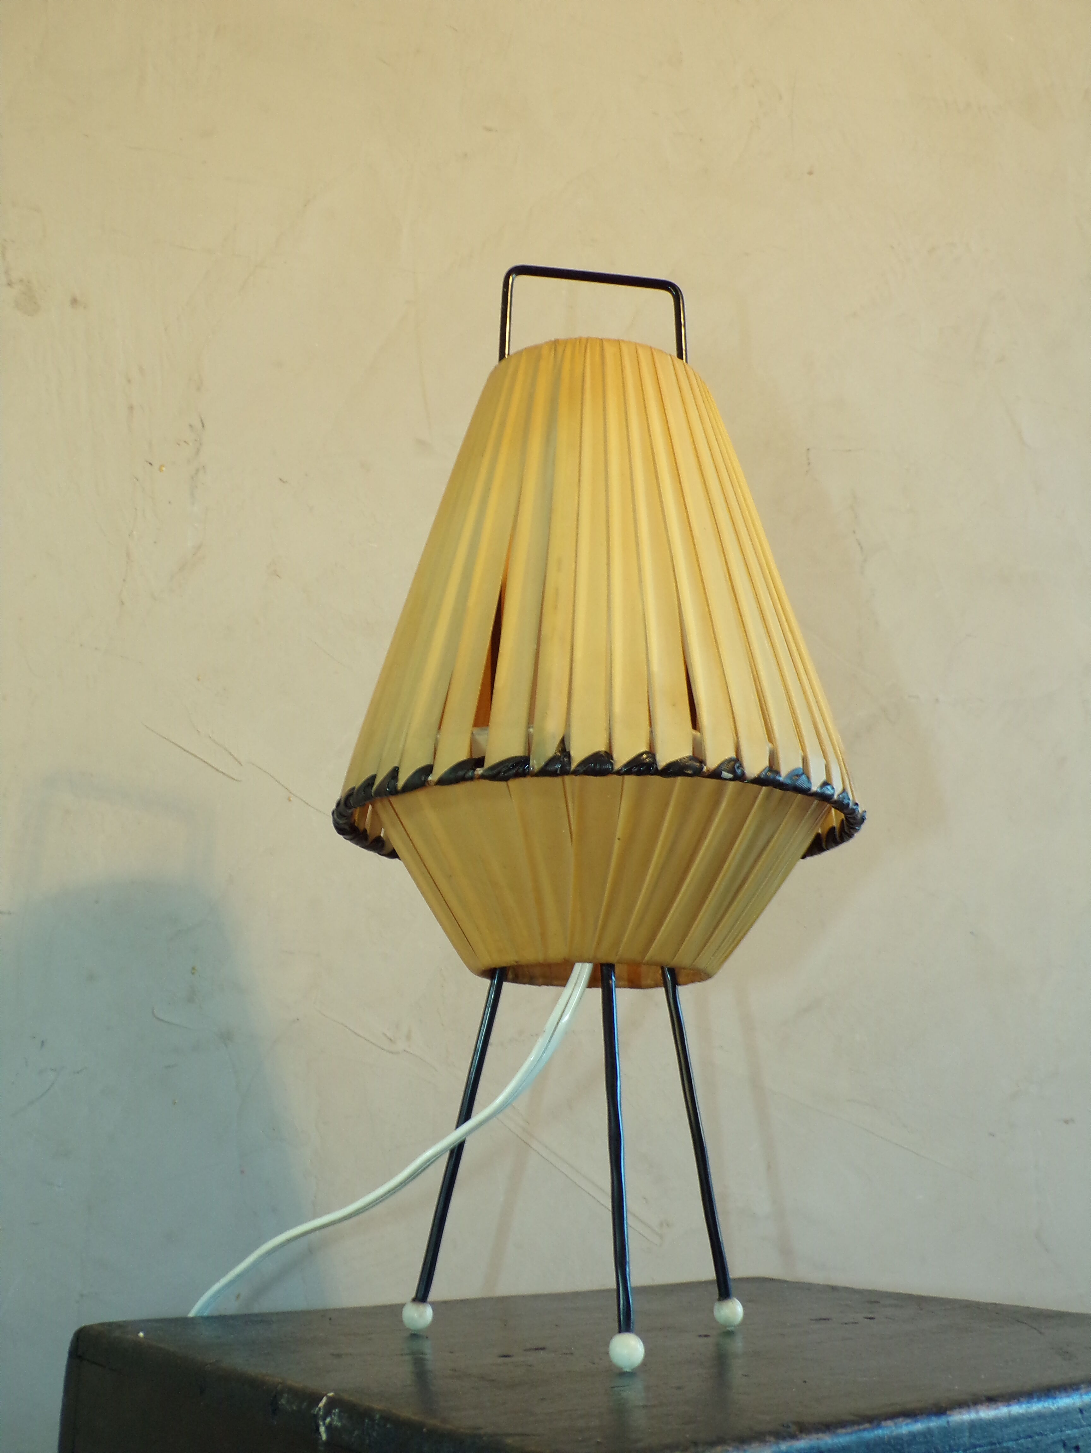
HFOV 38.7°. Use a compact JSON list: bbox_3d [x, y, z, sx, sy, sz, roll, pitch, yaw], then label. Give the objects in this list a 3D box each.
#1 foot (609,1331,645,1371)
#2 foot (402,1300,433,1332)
[{"bbox_3d":[0.025,0.190,0.472,0.012,0.012,0.012,0,-15,0],"label":"foot"},{"bbox_3d":[-0.046,0.212,0.560,0.012,0.012,0.012,0,-15,0],"label":"foot"}]

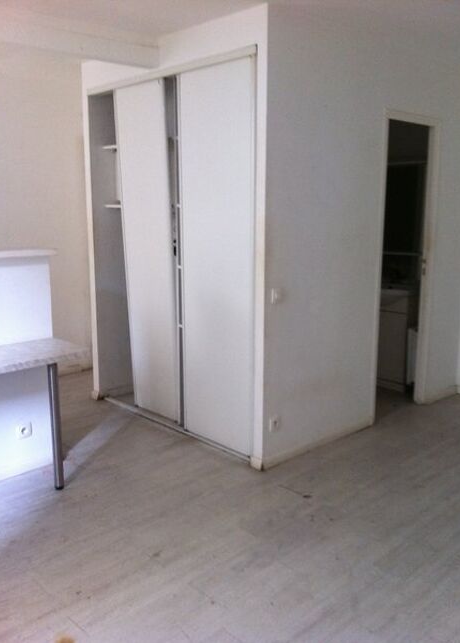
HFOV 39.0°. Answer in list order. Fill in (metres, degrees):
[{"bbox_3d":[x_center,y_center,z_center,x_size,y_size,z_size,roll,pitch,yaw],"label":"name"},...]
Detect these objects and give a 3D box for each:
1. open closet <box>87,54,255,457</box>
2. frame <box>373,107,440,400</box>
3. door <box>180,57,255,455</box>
[{"bbox_3d":[-0.220,-0.429,4.455,0.600,2.310,1.710,-9,14,-41],"label":"open closet"},{"bbox_3d":[1.205,-0.345,4.545,0.705,2.110,0.090,-9,14,-41],"label":"frame"},{"bbox_3d":[-0.078,-0.336,3.929,0.035,2.275,0.670,-9,14,-41],"label":"door"}]

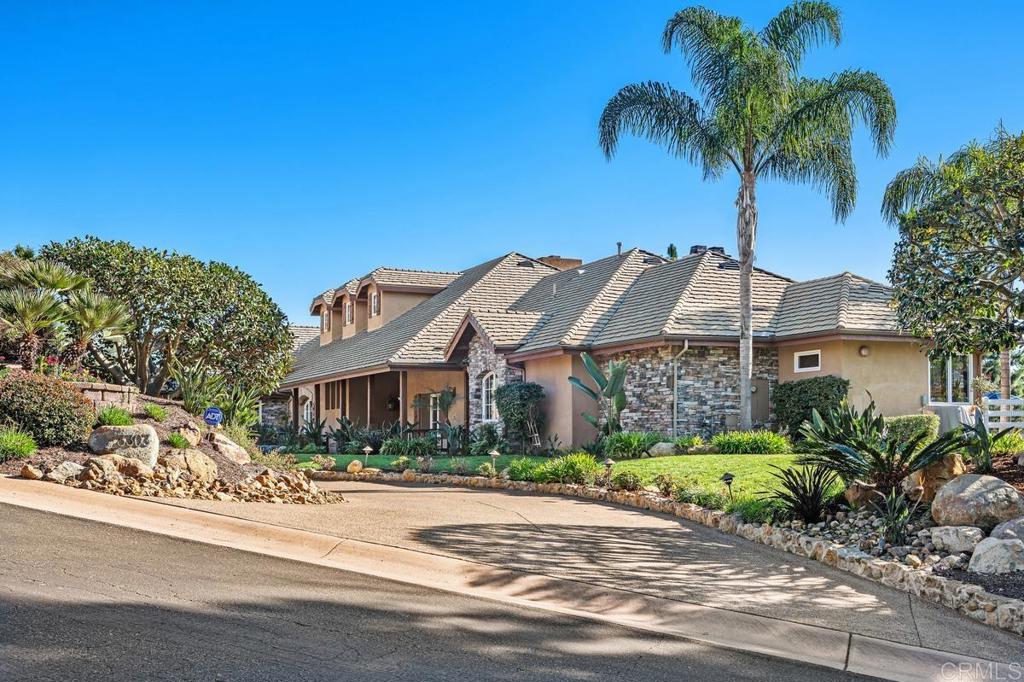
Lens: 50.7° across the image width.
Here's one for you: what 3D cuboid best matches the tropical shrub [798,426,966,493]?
[{"bbox_3d":[4.458,1.438,13.000,2.000,0.880,1.850,0,-3,0],"label":"tropical shrub"}]

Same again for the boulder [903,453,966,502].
[{"bbox_3d":[4.849,1.566,12.400,0.720,0.560,0.600,-2,-5,21],"label":"boulder"}]

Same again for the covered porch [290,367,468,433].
[{"bbox_3d":[-5.900,2.980,44.200,2.800,2.900,15.200,1,-5,-25],"label":"covered porch"}]

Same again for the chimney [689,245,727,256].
[{"bbox_3d":[6.477,-2.965,35.800,1.150,0.600,0.650,2,-4,-29],"label":"chimney"}]

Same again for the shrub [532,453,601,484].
[{"bbox_3d":[1.019,2.384,20.200,1.270,0.620,1.000,0,-3,0],"label":"shrub"}]

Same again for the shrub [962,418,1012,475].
[{"bbox_3d":[5.929,1.318,13.500,0.620,0.720,0.600,-2,-5,23],"label":"shrub"}]

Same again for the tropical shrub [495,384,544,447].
[{"bbox_3d":[0.217,2.202,31.300,1.480,2.050,1.400,-1,-4,0],"label":"tropical shrub"}]

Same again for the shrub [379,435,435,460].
[{"bbox_3d":[-3.286,3.397,34.300,1.800,0.720,1.300,0,-4,-5],"label":"shrub"}]

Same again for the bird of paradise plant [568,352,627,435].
[{"bbox_3d":[2.137,1.362,27.000,1.450,2.200,1.200,0,-3,0],"label":"bird of paradise plant"}]

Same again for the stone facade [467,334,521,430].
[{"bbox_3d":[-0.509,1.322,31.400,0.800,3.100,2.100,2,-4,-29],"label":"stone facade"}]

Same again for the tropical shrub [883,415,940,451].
[{"bbox_3d":[8.624,1.990,23.500,1.150,0.820,0.900,1,-5,-25],"label":"tropical shrub"}]

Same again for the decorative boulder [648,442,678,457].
[{"bbox_3d":[3.589,2.571,25.600,0.710,0.360,0.520,-1,-4,8],"label":"decorative boulder"}]

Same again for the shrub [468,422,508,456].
[{"bbox_3d":[-0.718,3.008,33.000,1.250,1.080,1.200,0,-4,-1],"label":"shrub"}]

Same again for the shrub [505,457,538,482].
[{"bbox_3d":[0.185,2.497,21.000,0.660,0.520,0.620,0,-3,0],"label":"shrub"}]

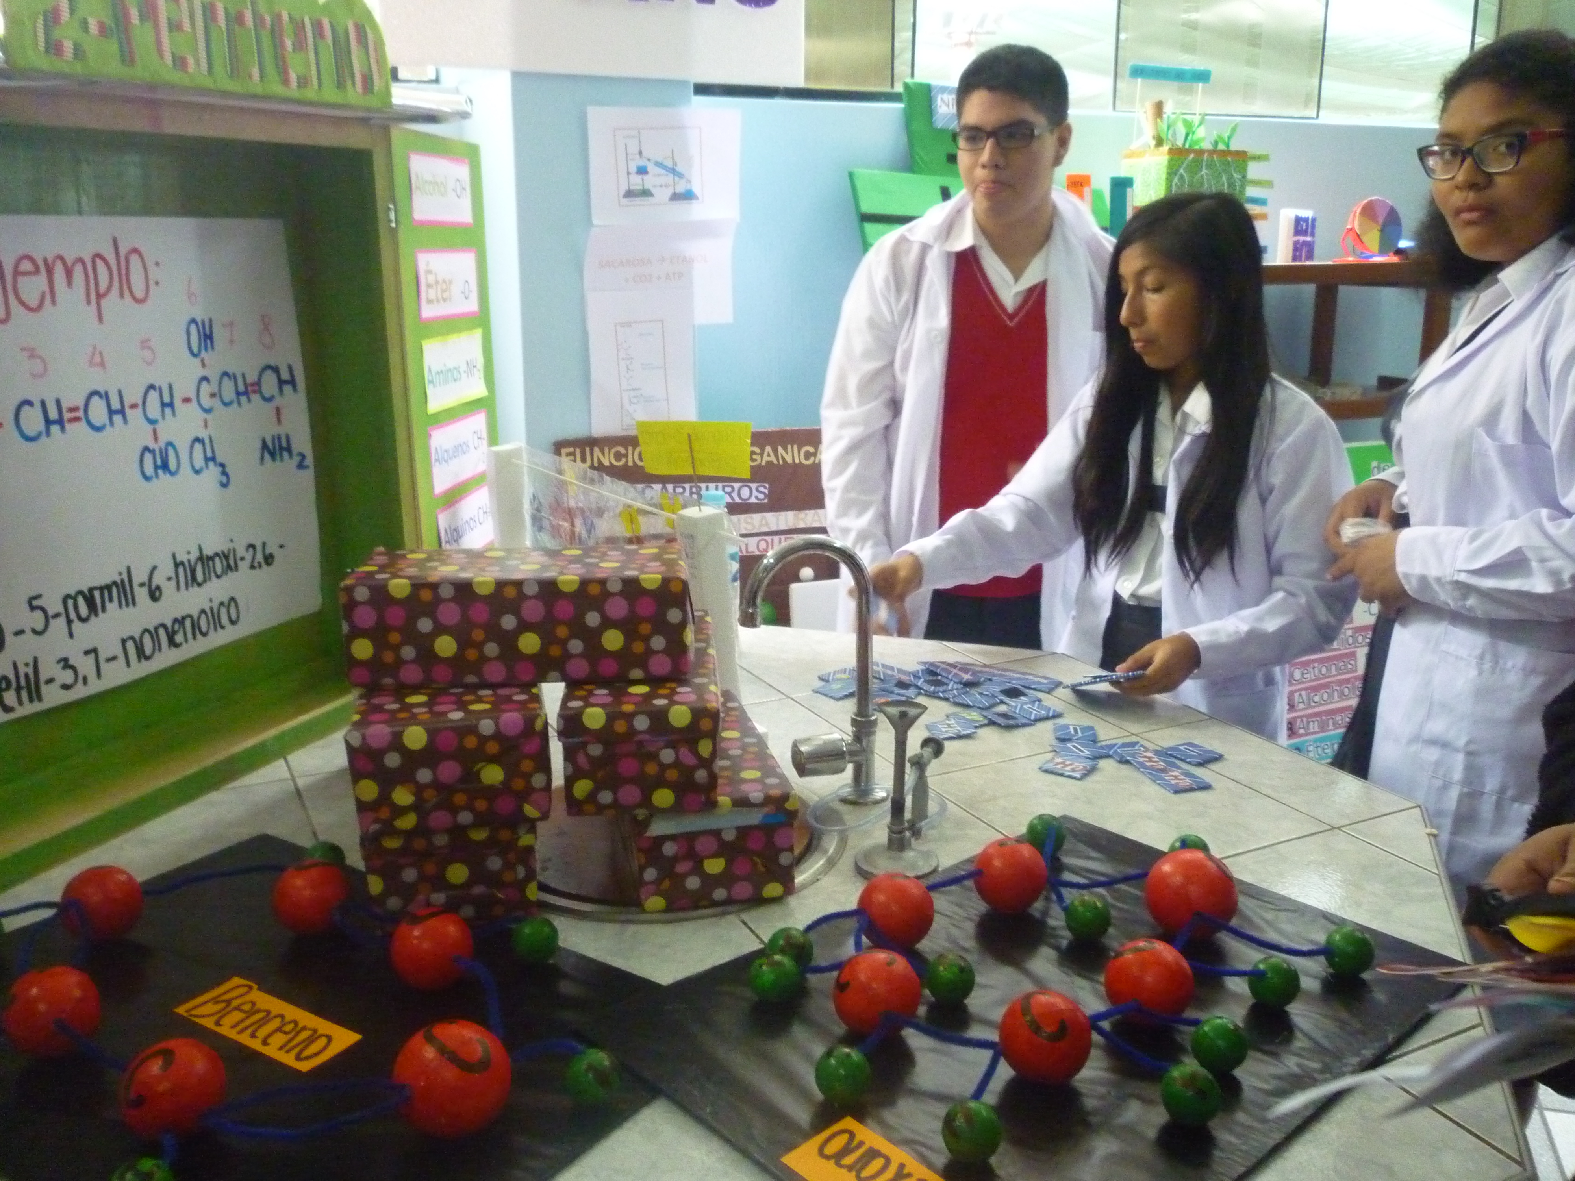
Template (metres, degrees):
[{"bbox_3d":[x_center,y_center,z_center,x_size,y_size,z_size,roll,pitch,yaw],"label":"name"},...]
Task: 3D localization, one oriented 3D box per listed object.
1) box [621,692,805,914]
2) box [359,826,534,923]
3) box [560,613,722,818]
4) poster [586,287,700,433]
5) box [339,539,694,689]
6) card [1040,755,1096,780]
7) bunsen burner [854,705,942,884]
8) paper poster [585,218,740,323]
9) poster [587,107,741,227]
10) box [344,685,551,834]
[{"bbox_3d":[-0.093,0.192,1.277,0.136,0.092,0.302,-3,14,-13],"label":"box"},{"bbox_3d":[-0.307,0.204,1.239,0.140,0.085,0.290,-3,14,-11],"label":"box"},{"bbox_3d":[-0.135,0.106,1.247,0.133,0.089,0.307,-1,14,-5],"label":"box"},{"bbox_3d":[-0.282,-0.439,2.572,0.210,0.288,0.006,-5,15,-19],"label":"poster"},{"bbox_3d":[-0.239,0.021,1.218,0.296,0.095,0.134,-1,14,-5],"label":"box"},{"bbox_3d":[0.310,0.192,1.456,0.050,0.003,0.050,8,16,29],"label":"card"},{"bbox_3d":[0.102,0.177,1.200,0.080,0.156,0.080,0,14,0],"label":"bunsen burner"},{"bbox_3d":[-0.246,-0.615,2.541,0.295,0.202,0.006,-5,15,-19],"label":"paper poster"},{"bbox_3d":[-0.231,-0.805,2.500,0.297,0.210,0.006,-5,15,-19],"label":"poster"},{"bbox_3d":[-0.311,0.117,1.223,0.157,0.092,0.295,-3,14,-13],"label":"box"}]

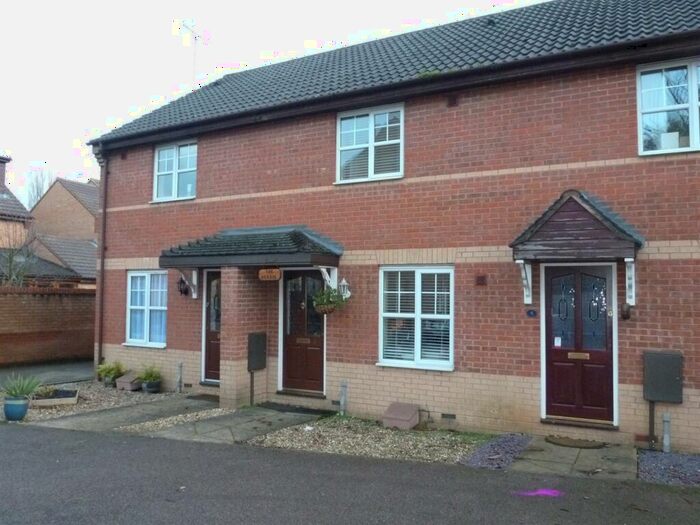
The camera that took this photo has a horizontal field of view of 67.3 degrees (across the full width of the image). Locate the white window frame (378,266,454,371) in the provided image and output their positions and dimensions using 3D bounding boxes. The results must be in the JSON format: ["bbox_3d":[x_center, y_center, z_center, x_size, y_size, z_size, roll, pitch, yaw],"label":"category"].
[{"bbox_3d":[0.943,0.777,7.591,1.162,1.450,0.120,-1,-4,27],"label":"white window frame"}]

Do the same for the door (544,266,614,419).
[{"bbox_3d":[3.010,1.055,6.901,0.800,1.990,0.080,-1,-4,27],"label":"door"}]

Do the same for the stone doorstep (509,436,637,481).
[{"bbox_3d":[2.669,2.312,6.167,1.230,0.080,1.300,-1,-4,27],"label":"stone doorstep"}]

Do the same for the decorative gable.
[{"bbox_3d":[2.721,-0.416,6.374,1.410,0.805,0.630,-1,-4,27],"label":"decorative gable"}]

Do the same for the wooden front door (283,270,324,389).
[{"bbox_3d":[-0.776,1.142,8.832,0.800,2.000,0.080,-1,-4,27],"label":"wooden front door"}]

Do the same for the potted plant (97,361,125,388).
[{"bbox_3d":[-4.589,2.150,10.075,0.470,0.500,0.450,-1,-4,27],"label":"potted plant"}]

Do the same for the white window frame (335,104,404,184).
[{"bbox_3d":[0.298,-1.818,8.095,1.165,1.170,0.120,-1,-4,27],"label":"white window frame"}]

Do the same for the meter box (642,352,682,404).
[{"bbox_3d":[3.585,1.315,6.044,0.380,0.550,0.220,-1,-4,27],"label":"meter box"}]

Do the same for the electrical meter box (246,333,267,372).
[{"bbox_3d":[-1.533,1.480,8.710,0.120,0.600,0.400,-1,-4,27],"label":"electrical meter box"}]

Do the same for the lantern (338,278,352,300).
[{"bbox_3d":[-0.056,0.406,7.973,0.160,0.330,0.240,-1,-4,27],"label":"lantern"}]

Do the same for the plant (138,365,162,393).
[{"bbox_3d":[-3.749,2.191,9.930,0.390,0.480,0.380,-1,-4,27],"label":"plant"}]

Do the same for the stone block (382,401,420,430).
[{"bbox_3d":[0.773,2.228,7.626,0.420,0.280,0.460,-1,-4,27],"label":"stone block"}]

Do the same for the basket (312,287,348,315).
[{"bbox_3d":[-0.307,0.597,8.265,0.470,0.430,0.440,-1,-4,27],"label":"basket"}]

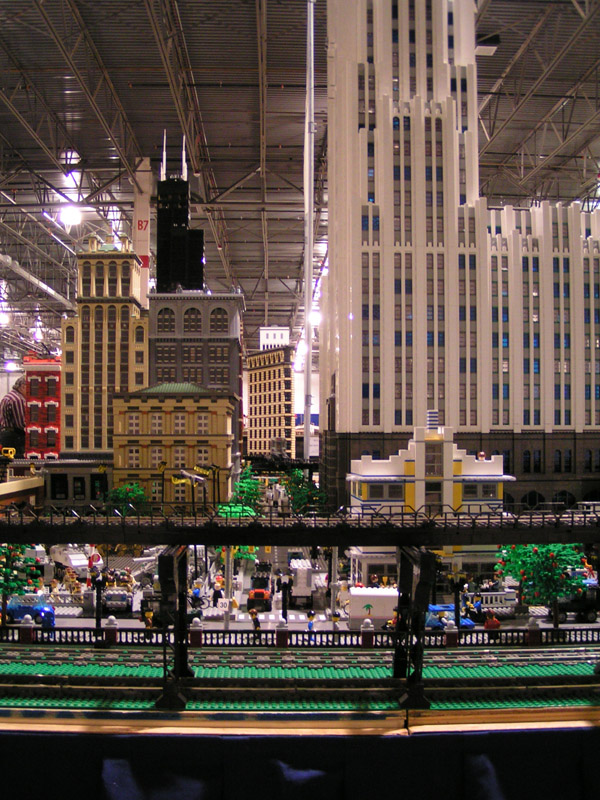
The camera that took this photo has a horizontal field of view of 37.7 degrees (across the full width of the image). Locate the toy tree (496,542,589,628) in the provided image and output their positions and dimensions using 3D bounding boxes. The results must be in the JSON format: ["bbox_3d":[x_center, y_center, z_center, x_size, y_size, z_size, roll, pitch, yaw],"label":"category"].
[{"bbox_3d":[0.343,0.265,1.258,0.125,0.145,0.115,0,-3,-1],"label":"toy tree"}]

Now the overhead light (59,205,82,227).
[{"bbox_3d":[-4.500,-3.604,17.220,0.460,0.440,0.460,0,-3,-1],"label":"overhead light"}]

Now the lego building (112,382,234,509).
[{"bbox_3d":[-0.348,0.165,2.575,0.332,0.425,0.340,0,-3,-1],"label":"lego building"}]

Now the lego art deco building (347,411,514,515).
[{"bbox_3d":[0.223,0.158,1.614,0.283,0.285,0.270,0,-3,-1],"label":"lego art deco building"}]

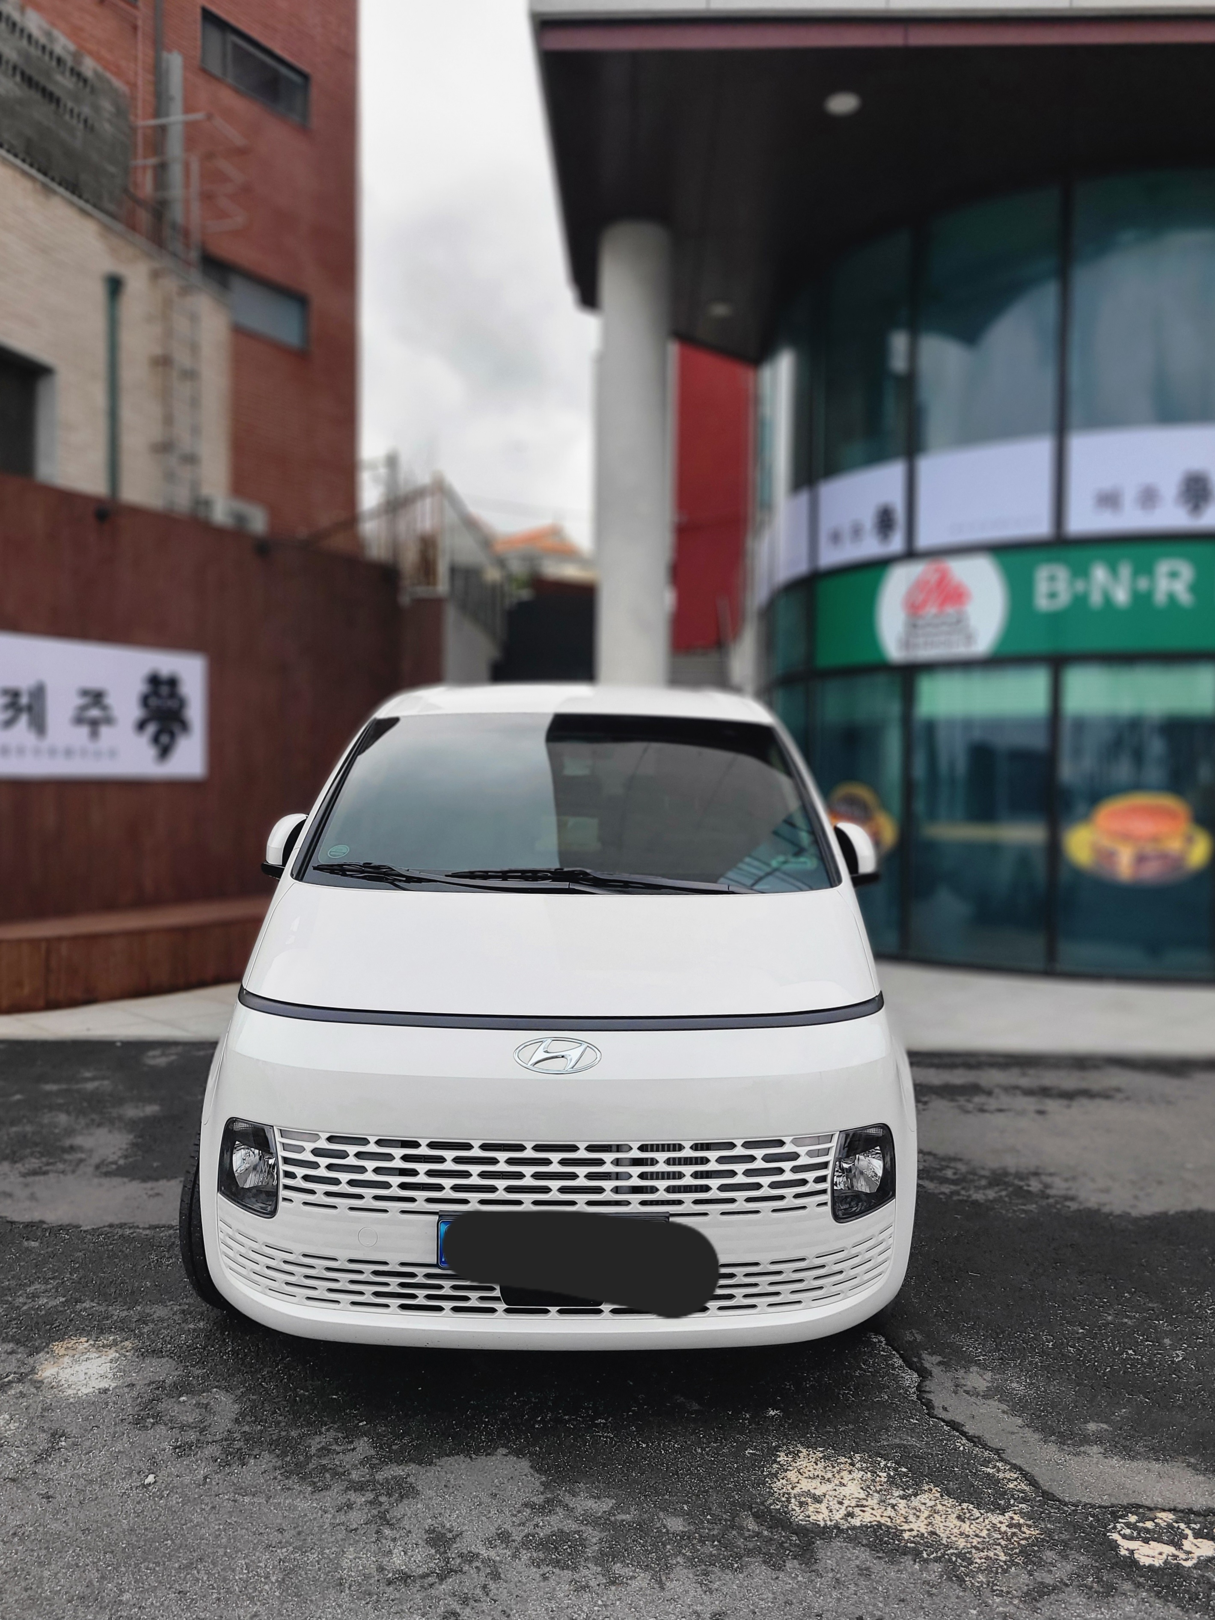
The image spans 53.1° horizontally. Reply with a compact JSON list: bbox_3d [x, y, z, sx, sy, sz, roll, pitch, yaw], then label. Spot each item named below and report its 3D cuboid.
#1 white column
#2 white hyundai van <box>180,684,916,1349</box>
[{"bbox_3d":[0.217,-1.772,10.221,0.590,5.970,0.590,0,2,0],"label":"white column"},{"bbox_3d":[-0.131,0.453,5.489,2.060,1.980,5.220,0,2,0],"label":"white hyundai van"}]

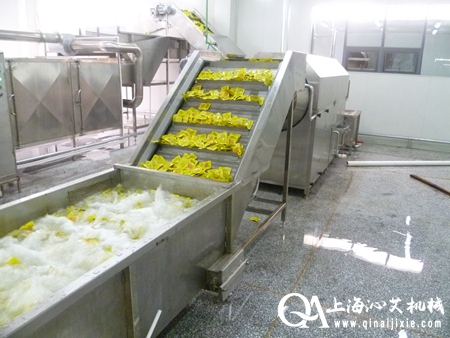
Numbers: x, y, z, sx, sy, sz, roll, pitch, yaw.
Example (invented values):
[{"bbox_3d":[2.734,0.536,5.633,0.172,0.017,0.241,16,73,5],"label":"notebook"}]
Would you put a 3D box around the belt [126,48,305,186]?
[{"bbox_3d":[0.047,-0.658,3.654,1.068,1.069,1.953,7,14,23],"label":"belt"}]

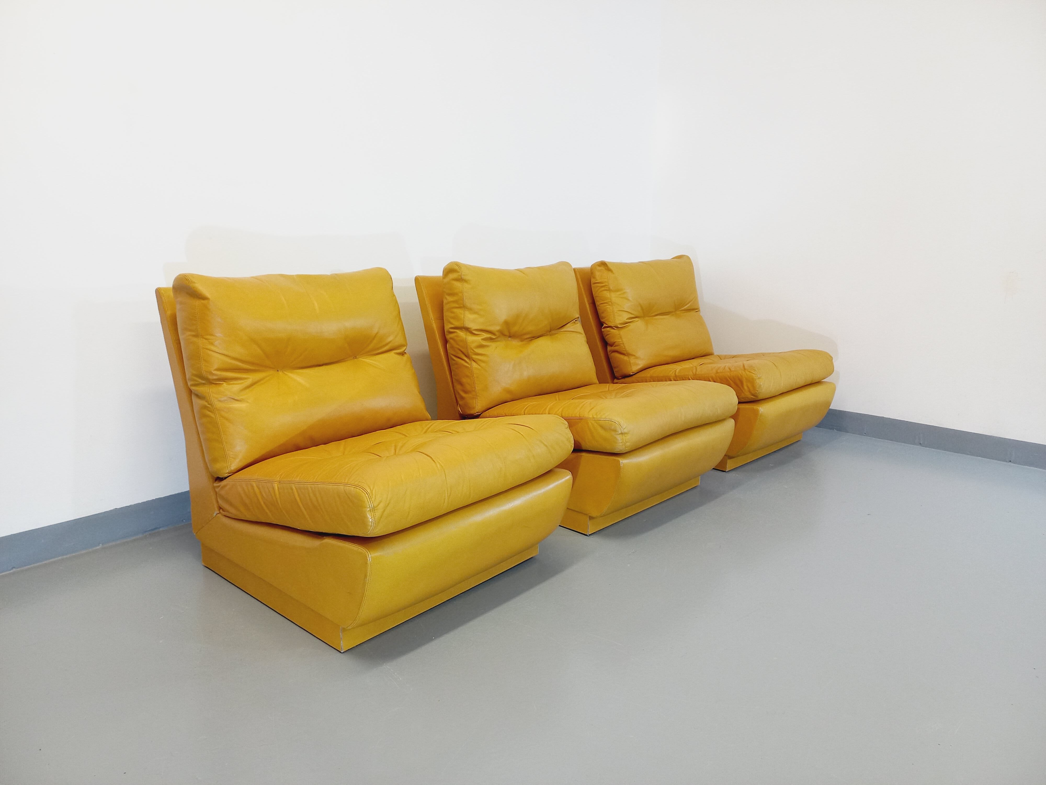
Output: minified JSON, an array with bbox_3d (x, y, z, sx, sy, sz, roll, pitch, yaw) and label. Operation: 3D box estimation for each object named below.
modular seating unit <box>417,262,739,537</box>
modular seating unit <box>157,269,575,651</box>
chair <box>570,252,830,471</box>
[{"bbox_3d":[0.178,-0.048,2.575,0.884,0.757,0.658,12,17,41],"label":"modular seating unit"},{"bbox_3d":[-0.405,0.078,1.952,0.884,0.757,0.658,12,16,40],"label":"modular seating unit"},{"bbox_3d":[0.764,-0.172,3.191,0.884,0.757,0.658,13,17,43],"label":"chair"}]

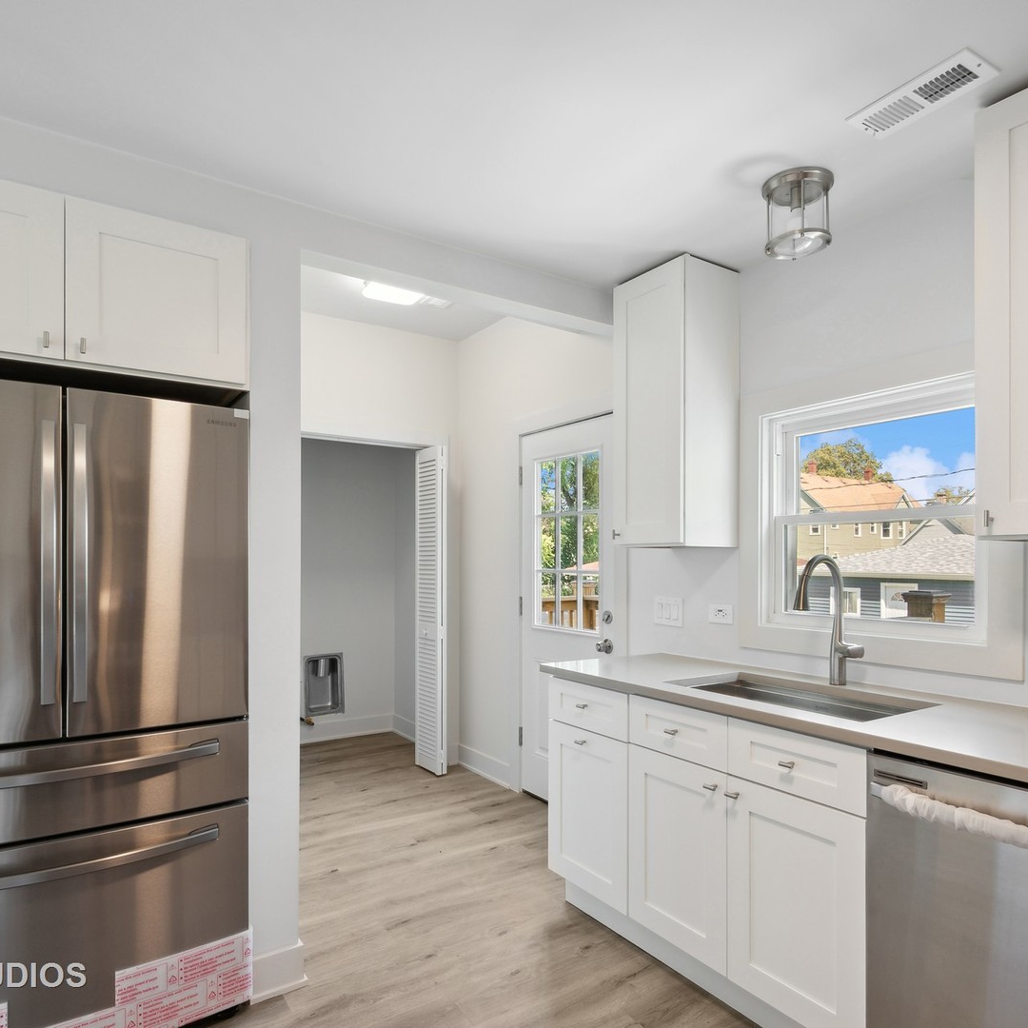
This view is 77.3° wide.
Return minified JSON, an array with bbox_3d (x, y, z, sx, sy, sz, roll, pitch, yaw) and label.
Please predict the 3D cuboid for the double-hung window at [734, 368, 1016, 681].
[{"bbox_3d":[1.169,0.010,2.159,0.100,0.950,0.885,2,-4,-37],"label":"double-hung window"}]

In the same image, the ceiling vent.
[{"bbox_3d":[0.996,-1.023,1.579,0.145,0.015,0.287,2,-4,-37],"label":"ceiling vent"}]

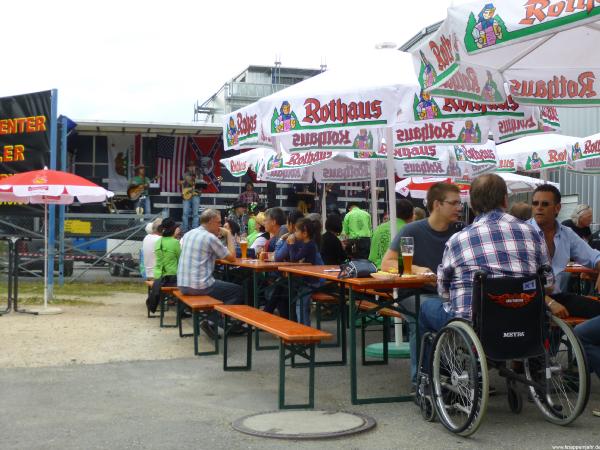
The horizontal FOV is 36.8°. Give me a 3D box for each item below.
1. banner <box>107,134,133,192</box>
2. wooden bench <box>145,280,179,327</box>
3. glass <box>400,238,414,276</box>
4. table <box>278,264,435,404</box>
[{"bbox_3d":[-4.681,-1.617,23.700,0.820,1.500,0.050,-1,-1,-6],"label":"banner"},{"bbox_3d":[-1.722,0.971,11.320,0.260,0.480,2.200,-1,-1,-15],"label":"wooden bench"},{"bbox_3d":[0.682,0.194,5.720,0.085,0.243,0.085,-1,-1,0],"label":"glass"},{"bbox_3d":[0.334,0.717,6.310,0.500,0.770,2.200,-1,-1,-13],"label":"table"}]

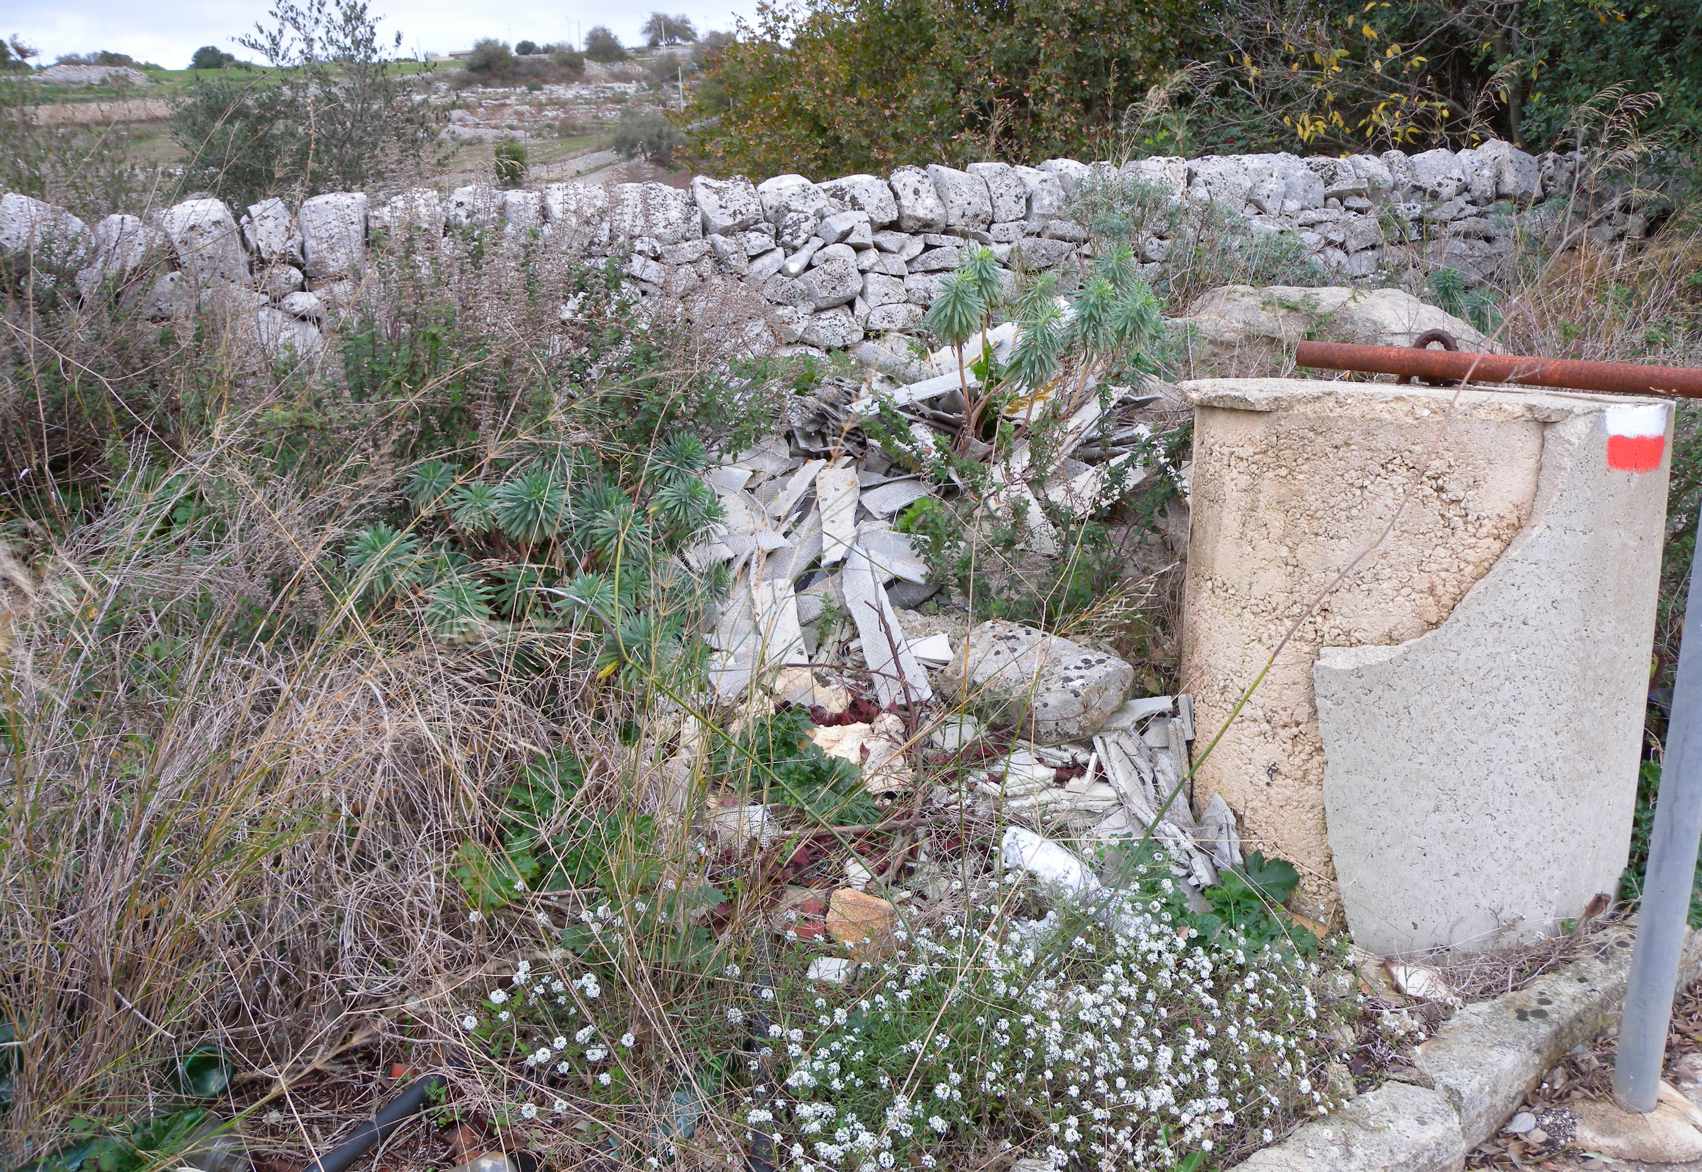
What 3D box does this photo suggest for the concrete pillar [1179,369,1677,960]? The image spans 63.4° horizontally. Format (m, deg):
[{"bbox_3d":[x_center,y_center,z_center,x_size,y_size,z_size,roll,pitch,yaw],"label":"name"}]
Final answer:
[{"bbox_3d":[1.160,0.106,2.886,0.890,1.020,0.890,0,11,0],"label":"concrete pillar"}]

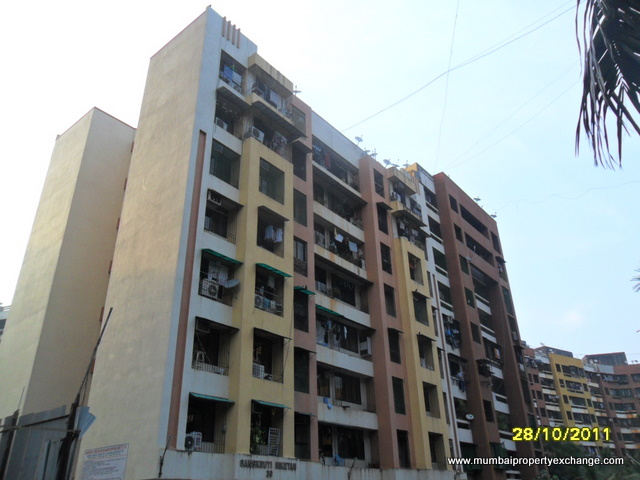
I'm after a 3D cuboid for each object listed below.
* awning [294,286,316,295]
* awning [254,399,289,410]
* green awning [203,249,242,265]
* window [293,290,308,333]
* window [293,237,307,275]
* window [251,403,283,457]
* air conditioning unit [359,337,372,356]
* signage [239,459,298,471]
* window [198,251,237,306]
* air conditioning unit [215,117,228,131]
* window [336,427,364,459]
[{"bbox_3d":[-0.747,2.447,24.323,0.433,0.191,1.147,-22,-33,33],"label":"awning"},{"bbox_3d":[-1.925,6.578,19.958,0.460,0.210,1.810,-22,-34,34],"label":"awning"},{"bbox_3d":[-4.055,0.700,20.947,0.523,0.181,1.801,-22,-33,33],"label":"green awning"},{"bbox_3d":[-0.900,3.470,24.458,0.200,1.980,1.120,-22,-34,34],"label":"window"},{"bbox_3d":[-1.029,0.864,25.332,0.201,1.972,1.076,-22,-33,33],"label":"window"},{"bbox_3d":[-2.093,7.373,19.425,0.252,1.901,1.791,-22,-33,33],"label":"window"},{"bbox_3d":[2.784,6.428,29.964,0.550,1.020,0.390,-22,-34,34],"label":"air conditioning unit"},{"bbox_3d":[-1.896,8.483,18.789,0.070,0.282,2.998,-22,-33,33],"label":"signage"},{"bbox_3d":[-4.296,1.624,20.703,0.252,1.992,1.771,-22,-33,33],"label":"window"},{"bbox_3d":[-4.887,-5.511,24.392,0.310,0.550,0.760,-22,-34,34],"label":"air conditioning unit"},{"bbox_3d":[1.692,10.868,26.649,0.150,1.480,2.410,-22,-34,34],"label":"window"}]

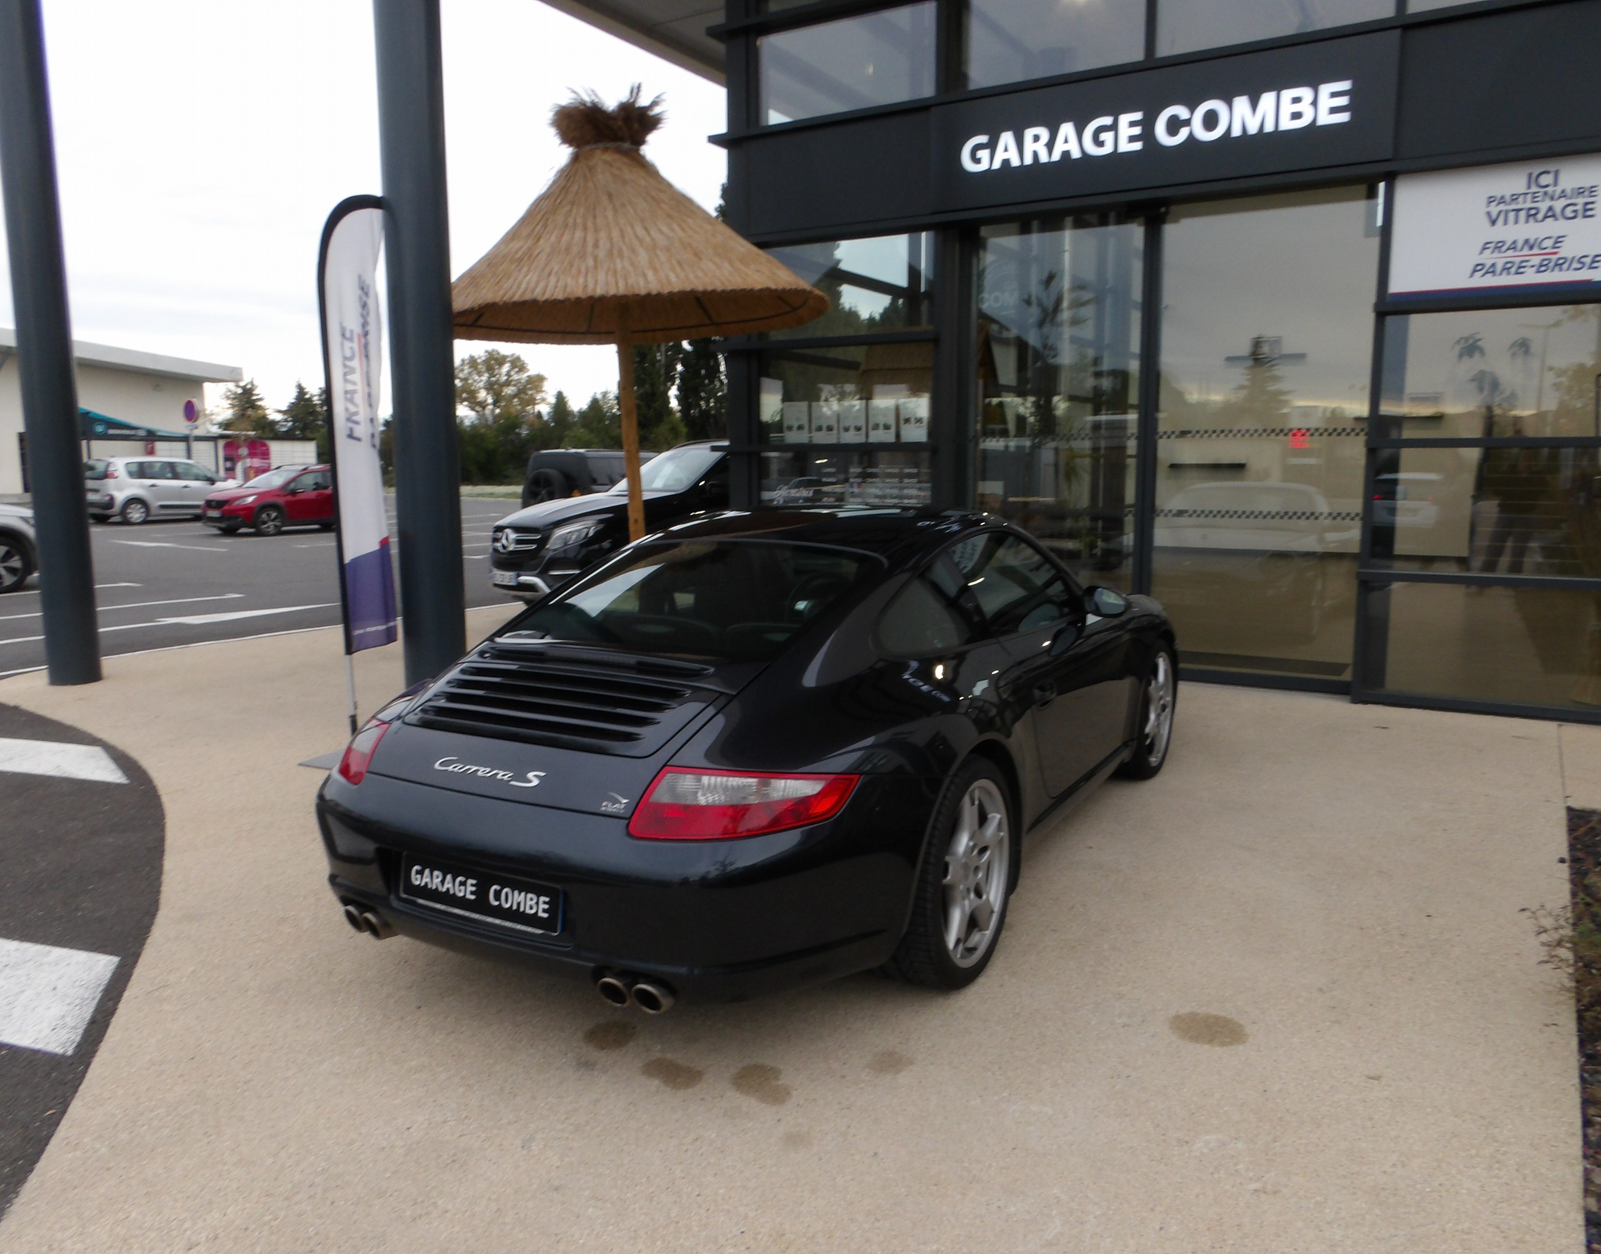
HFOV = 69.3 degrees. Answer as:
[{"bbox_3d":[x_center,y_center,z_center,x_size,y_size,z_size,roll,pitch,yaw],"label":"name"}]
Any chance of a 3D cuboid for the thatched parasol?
[{"bbox_3d":[-1.030,-1.334,6.981,2.500,3.620,2.500,2,9,30],"label":"thatched parasol"}]

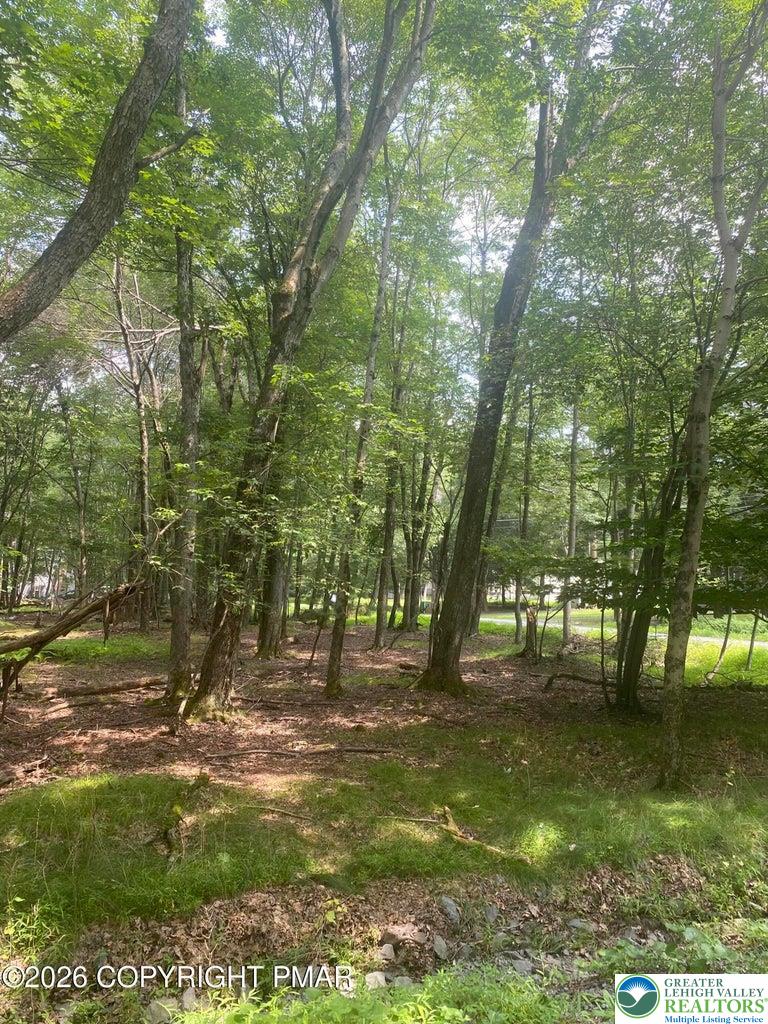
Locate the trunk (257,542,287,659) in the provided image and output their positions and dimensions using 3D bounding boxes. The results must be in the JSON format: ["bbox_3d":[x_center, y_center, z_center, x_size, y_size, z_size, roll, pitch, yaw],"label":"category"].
[{"bbox_3d":[-2.267,1.759,15.433,0.550,2.294,0.500,1,-5,0],"label":"trunk"}]

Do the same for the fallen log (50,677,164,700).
[{"bbox_3d":[-3.832,2.396,10.807,1.610,0.200,0.220,4,-6,-37],"label":"fallen log"}]

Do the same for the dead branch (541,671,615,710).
[{"bbox_3d":[2.591,2.314,10.325,0.912,0.360,0.350,-1,-5,11],"label":"dead branch"}]

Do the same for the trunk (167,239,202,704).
[{"bbox_3d":[-2.722,-0.767,10.498,0.450,6.489,0.400,-1,-5,0],"label":"trunk"}]

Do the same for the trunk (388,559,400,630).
[{"bbox_3d":[0.328,2.541,24.018,0.320,2.175,0.260,2,-5,0],"label":"trunk"}]

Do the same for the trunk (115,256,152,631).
[{"bbox_3d":[-7.569,-2.212,23.496,0.550,11.608,0.420,-6,-5,0],"label":"trunk"}]

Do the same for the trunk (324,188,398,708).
[{"bbox_3d":[-0.279,-1.121,10.892,0.340,7.277,0.320,6,-5,1],"label":"trunk"}]

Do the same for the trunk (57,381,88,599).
[{"bbox_3d":[-14.331,-1.027,35.427,0.420,10.140,0.380,-7,-5,-1],"label":"trunk"}]

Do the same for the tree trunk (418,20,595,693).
[{"bbox_3d":[1.896,-2.463,11.199,0.850,10.207,0.750,12,-5,1],"label":"tree trunk"}]

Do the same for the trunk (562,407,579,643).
[{"bbox_3d":[4.451,0.200,18.375,0.260,5.829,0.240,3,-5,0],"label":"trunk"}]

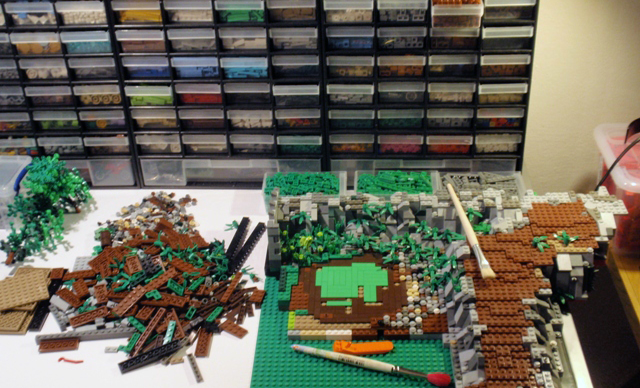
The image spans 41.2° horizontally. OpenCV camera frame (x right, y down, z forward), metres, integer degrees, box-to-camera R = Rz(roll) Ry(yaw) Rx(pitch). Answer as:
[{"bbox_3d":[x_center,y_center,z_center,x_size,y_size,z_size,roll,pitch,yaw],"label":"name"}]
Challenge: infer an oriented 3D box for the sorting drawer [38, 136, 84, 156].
[{"bbox_3d":[-0.403,-0.111,1.403,0.069,0.037,0.137,0,33,4],"label":"sorting drawer"}]

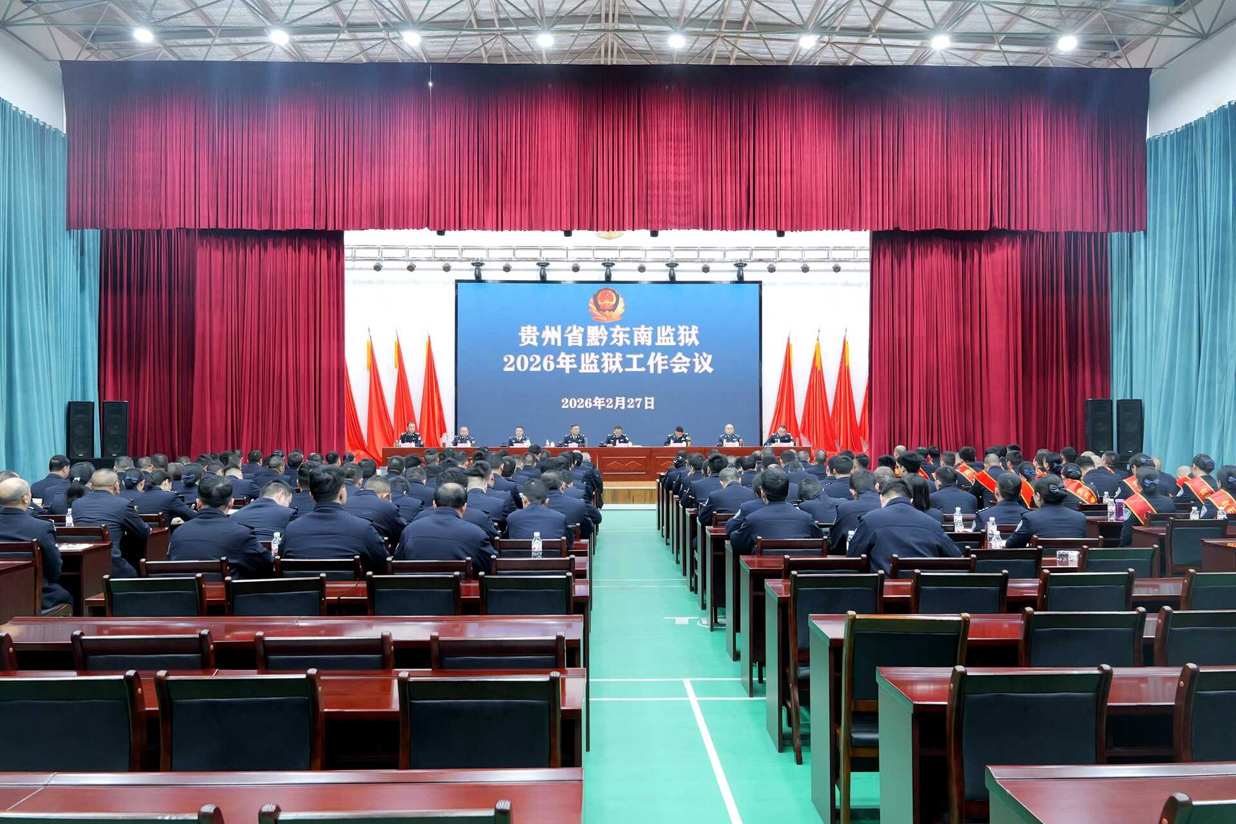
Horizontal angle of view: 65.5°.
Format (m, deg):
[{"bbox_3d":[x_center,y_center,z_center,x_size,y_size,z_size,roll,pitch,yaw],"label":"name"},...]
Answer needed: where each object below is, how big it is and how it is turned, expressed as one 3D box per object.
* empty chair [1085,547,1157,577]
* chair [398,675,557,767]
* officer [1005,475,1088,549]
[{"bbox_3d":[2.936,1.260,5.915,0.460,0.920,0.560,0,-1,-7],"label":"empty chair"},{"bbox_3d":[-0.381,1.149,2.873,0.445,0.900,0.570,0,-1,-1],"label":"chair"},{"bbox_3d":[2.947,1.085,6.612,0.550,1.280,0.720,0,-1,-1],"label":"officer"}]

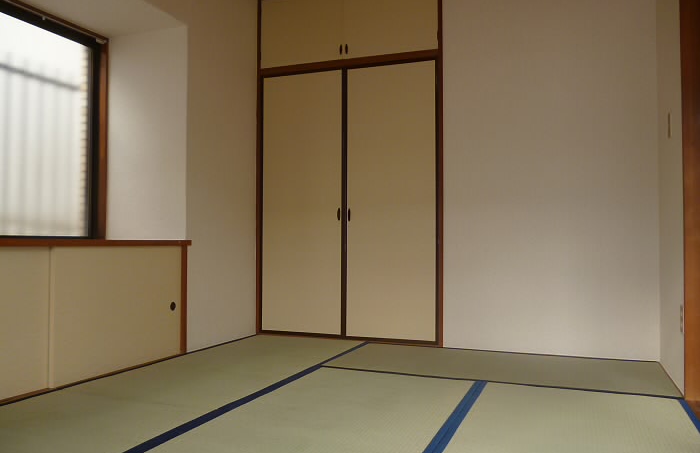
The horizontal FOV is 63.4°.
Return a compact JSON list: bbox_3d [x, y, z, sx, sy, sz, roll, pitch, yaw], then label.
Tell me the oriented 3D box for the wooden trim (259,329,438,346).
[{"bbox_3d":[-0.036,0.737,3.738,1.257,0.040,0.035,0,-2,21],"label":"wooden trim"}]

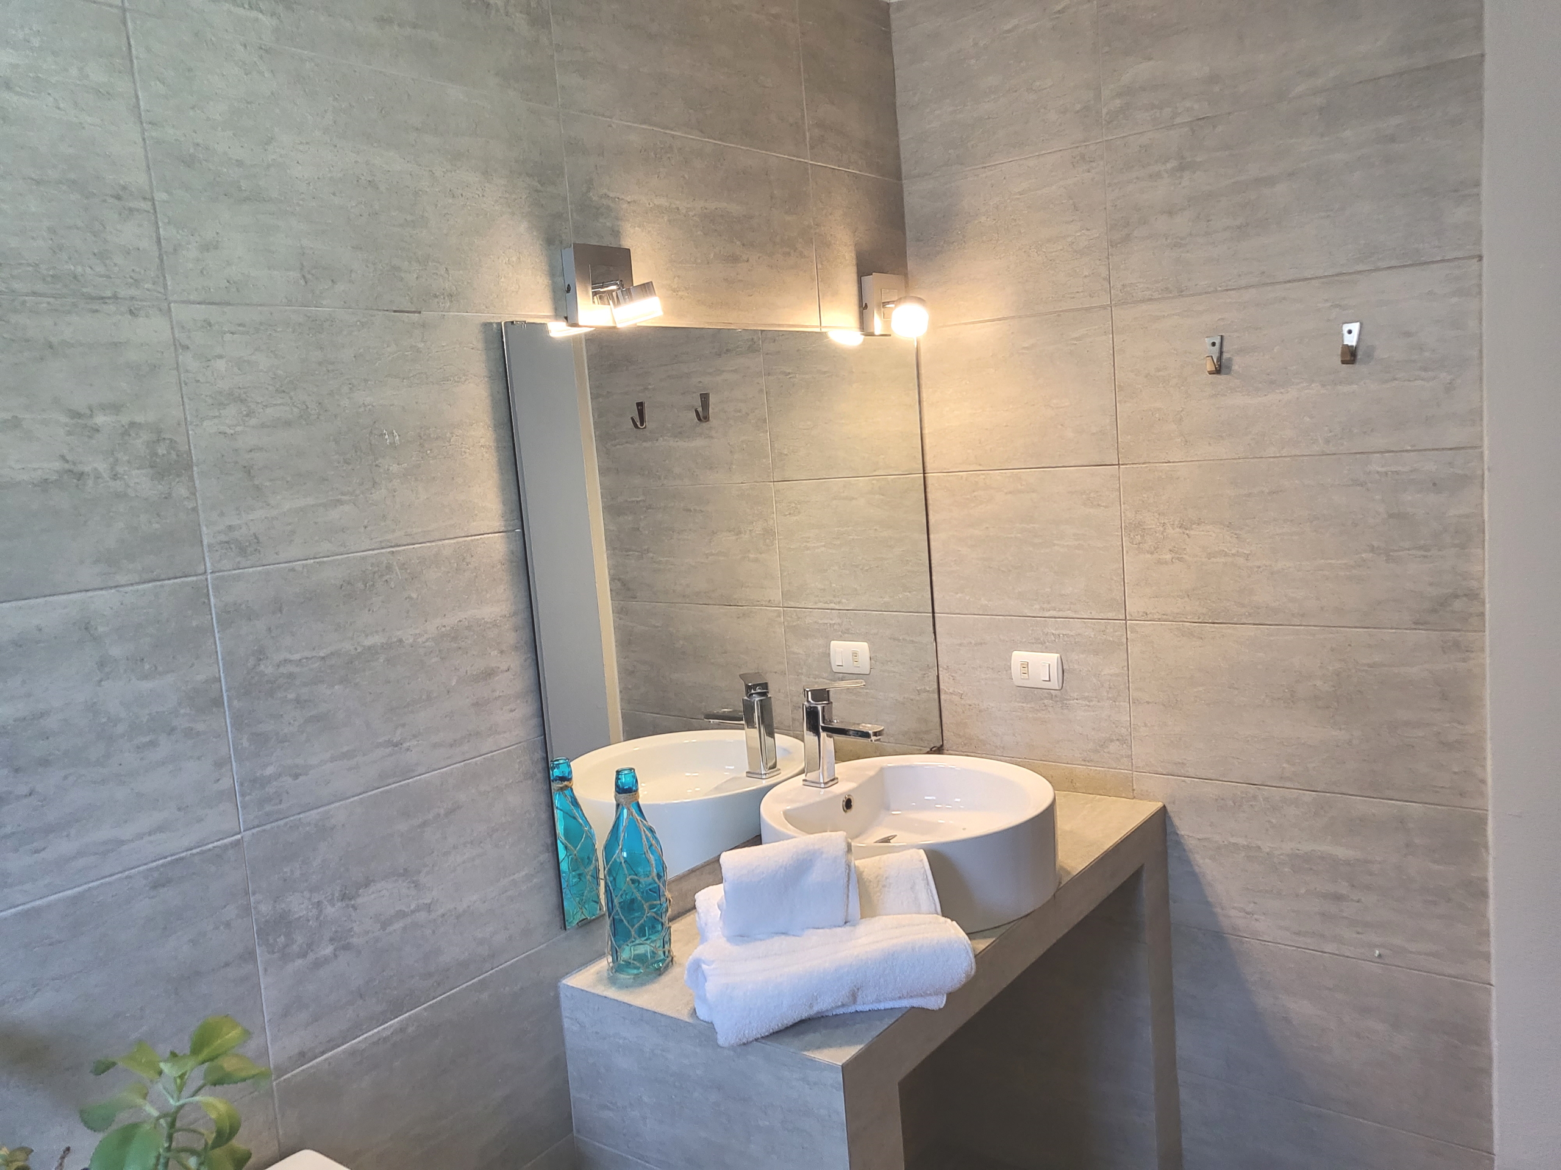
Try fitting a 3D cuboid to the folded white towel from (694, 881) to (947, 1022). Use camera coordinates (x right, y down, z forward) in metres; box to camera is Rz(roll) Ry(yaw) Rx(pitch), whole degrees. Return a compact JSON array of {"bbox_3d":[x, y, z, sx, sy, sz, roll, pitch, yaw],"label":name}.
[{"bbox_3d":[0.059,0.518,1.590,0.340,0.090,0.145,-6,7,-15],"label":"folded white towel"}]

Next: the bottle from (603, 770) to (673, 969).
[{"bbox_3d":[-0.214,0.422,1.733,0.088,0.290,0.088,-5,7,1],"label":"bottle"}]

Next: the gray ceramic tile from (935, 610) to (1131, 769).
[{"bbox_3d":[0.514,0.217,2.434,0.435,0.299,0.010,1,9,38],"label":"gray ceramic tile"}]

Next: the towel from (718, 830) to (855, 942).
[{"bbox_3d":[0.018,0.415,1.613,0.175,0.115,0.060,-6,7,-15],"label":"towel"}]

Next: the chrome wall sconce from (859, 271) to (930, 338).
[{"bbox_3d":[0.245,-0.559,2.333,0.120,0.124,0.119,1,9,38],"label":"chrome wall sconce"}]

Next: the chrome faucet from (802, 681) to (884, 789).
[{"bbox_3d":[0.107,0.262,2.051,0.159,0.193,0.046,1,9,38],"label":"chrome faucet"}]

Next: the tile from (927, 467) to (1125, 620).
[{"bbox_3d":[0.490,-0.081,2.398,0.435,0.299,0.010,1,9,38],"label":"tile"}]

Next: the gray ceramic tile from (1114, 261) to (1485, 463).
[{"bbox_3d":[0.870,-0.371,2.025,0.601,0.300,0.010,1,9,38],"label":"gray ceramic tile"}]

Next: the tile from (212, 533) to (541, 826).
[{"bbox_3d":[-0.450,0.095,1.568,0.010,0.299,0.600,1,9,38],"label":"tile"}]

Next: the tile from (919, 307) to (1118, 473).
[{"bbox_3d":[0.464,-0.377,2.346,0.434,0.300,0.010,1,9,38],"label":"tile"}]

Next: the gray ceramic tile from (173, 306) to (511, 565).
[{"bbox_3d":[-0.471,-0.202,1.524,0.010,0.300,0.601,1,9,38],"label":"gray ceramic tile"}]

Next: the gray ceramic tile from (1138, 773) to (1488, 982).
[{"bbox_3d":[0.947,0.521,2.148,0.602,0.299,0.010,1,9,38],"label":"gray ceramic tile"}]

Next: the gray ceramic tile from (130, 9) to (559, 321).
[{"bbox_3d":[-0.495,-0.499,1.488,0.010,0.300,0.601,1,9,38],"label":"gray ceramic tile"}]

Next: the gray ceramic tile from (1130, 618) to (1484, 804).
[{"bbox_3d":[0.923,0.223,2.112,0.602,0.299,0.010,1,9,38],"label":"gray ceramic tile"}]

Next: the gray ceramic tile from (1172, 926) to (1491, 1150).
[{"bbox_3d":[0.965,0.817,2.170,0.601,0.300,0.010,1,9,38],"label":"gray ceramic tile"}]

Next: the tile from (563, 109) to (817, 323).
[{"bbox_3d":[-0.126,-0.588,1.967,0.010,0.299,0.609,1,9,38],"label":"tile"}]

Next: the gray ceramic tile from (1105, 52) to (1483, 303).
[{"bbox_3d":[0.846,-0.668,1.989,0.601,0.300,0.010,1,9,38],"label":"gray ceramic tile"}]

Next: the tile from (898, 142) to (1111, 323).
[{"bbox_3d":[0.443,-0.677,2.325,0.435,0.299,0.010,1,9,38],"label":"tile"}]

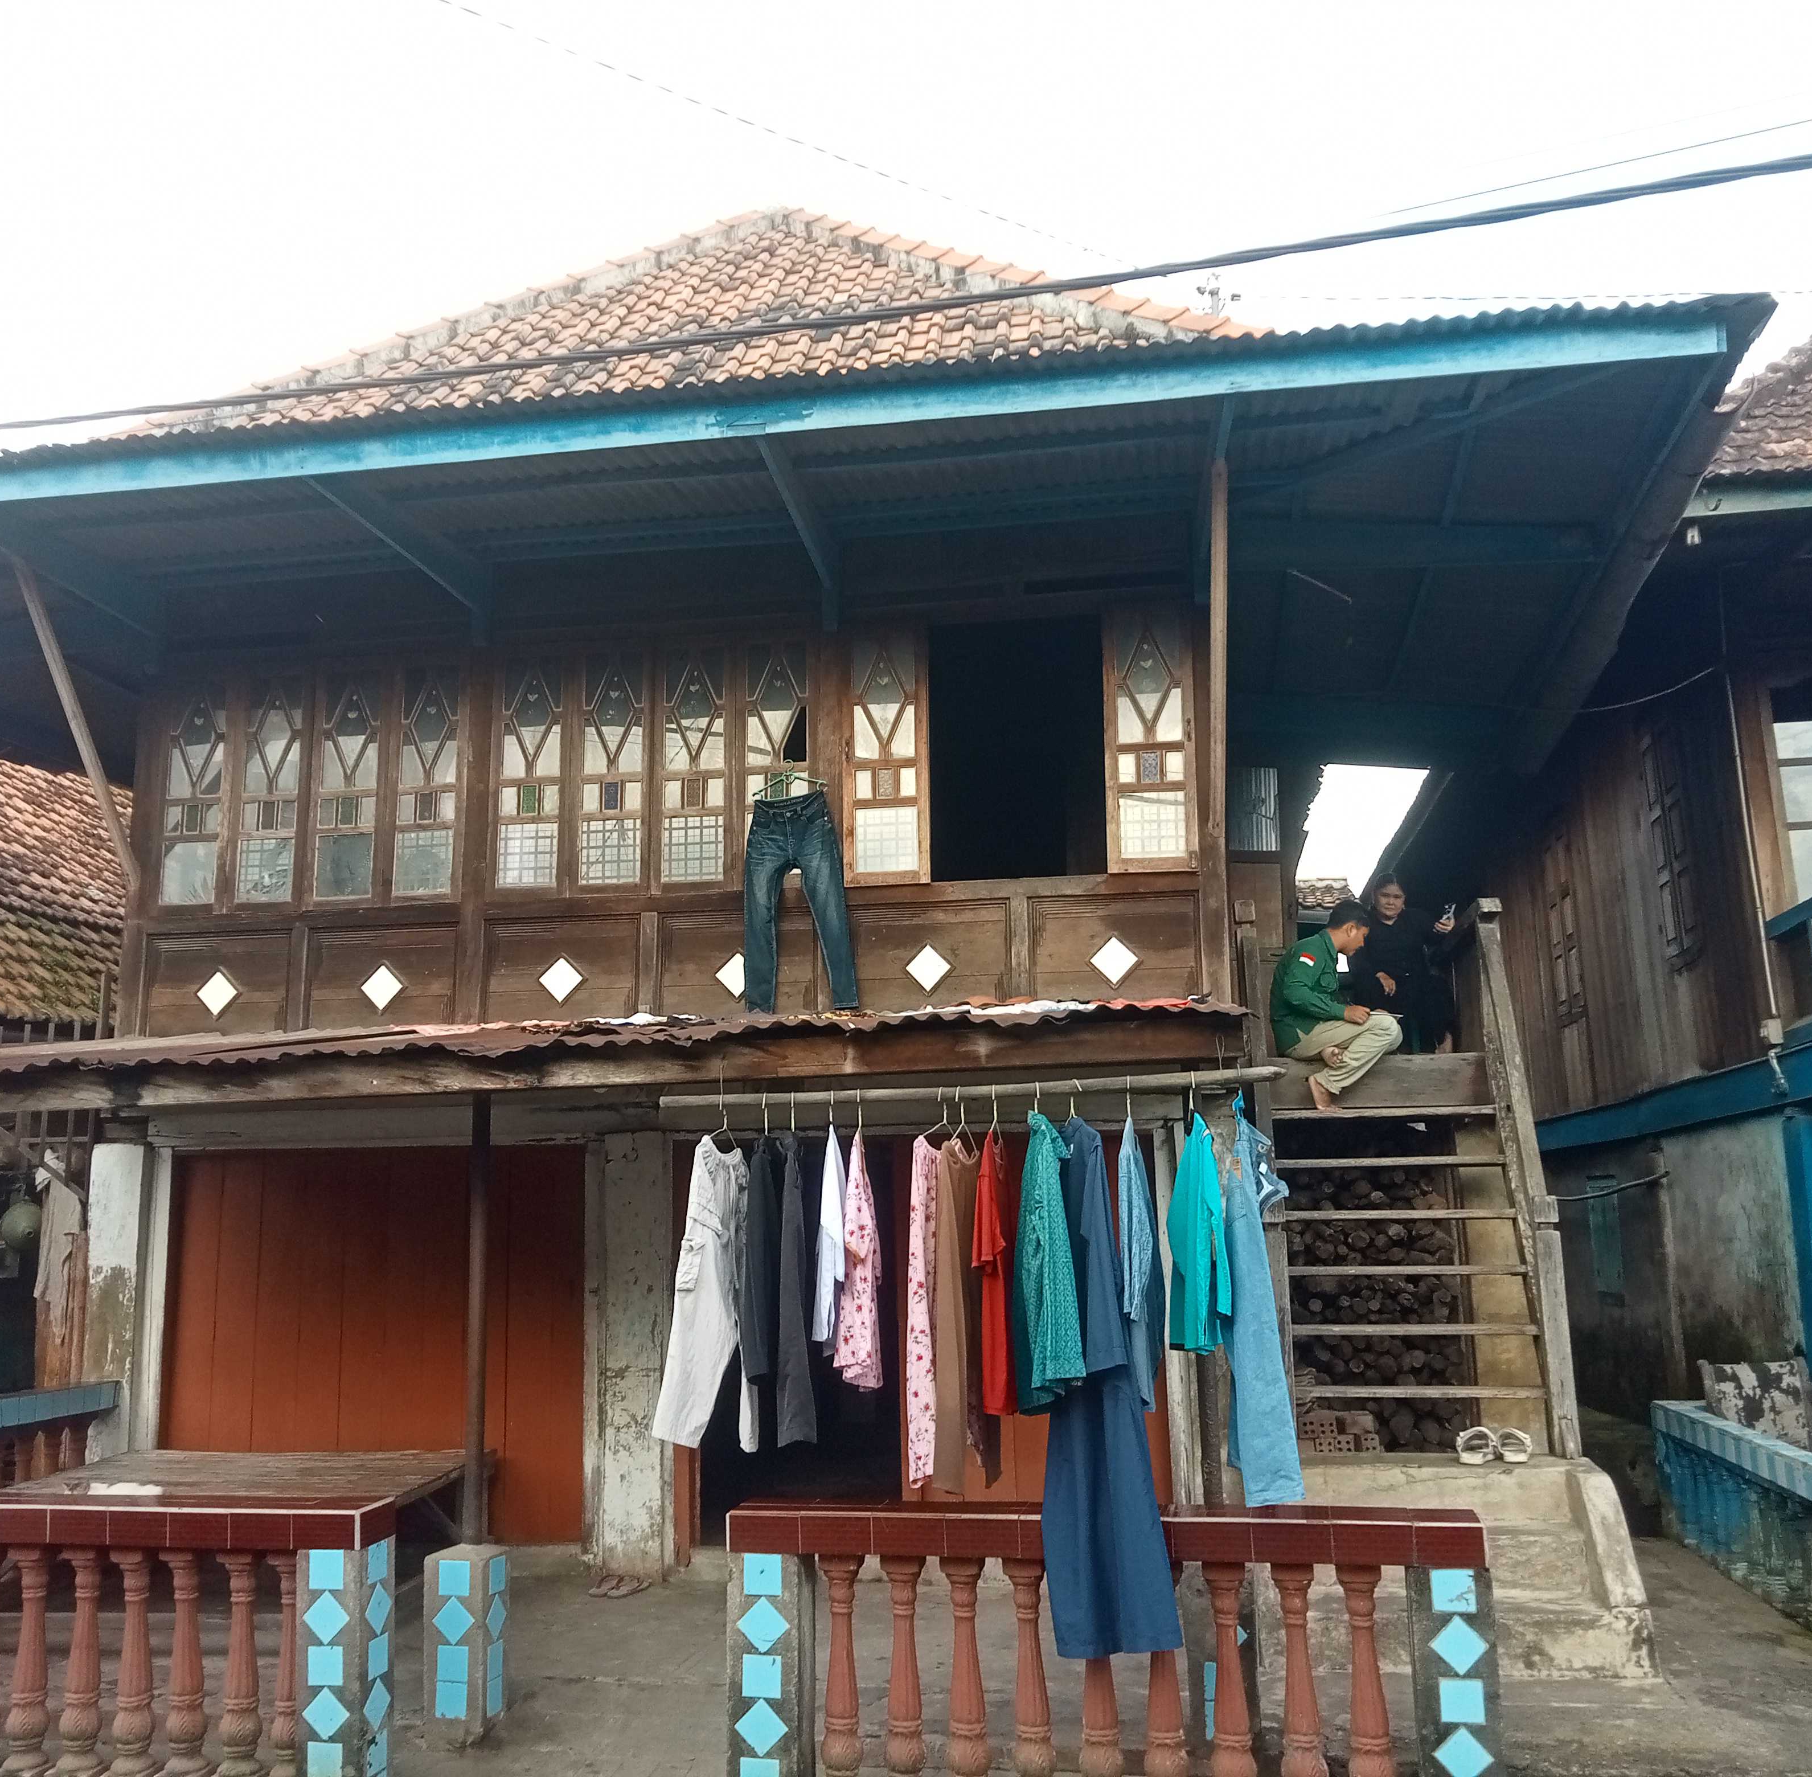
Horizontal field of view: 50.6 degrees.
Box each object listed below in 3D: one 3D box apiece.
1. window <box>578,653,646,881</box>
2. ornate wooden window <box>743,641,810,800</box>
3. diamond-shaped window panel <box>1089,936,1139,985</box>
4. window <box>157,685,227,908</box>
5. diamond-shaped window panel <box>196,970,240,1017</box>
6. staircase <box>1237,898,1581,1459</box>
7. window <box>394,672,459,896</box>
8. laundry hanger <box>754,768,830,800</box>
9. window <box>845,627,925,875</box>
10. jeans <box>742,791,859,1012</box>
[{"bbox_3d":[-1.411,-0.581,9.250,0.360,1.170,0.060,-2,-9,11],"label":"window"},{"bbox_3d":[-0.651,-0.646,9.768,0.385,1.270,0.060,-3,-11,10],"label":"ornate wooden window"},{"bbox_3d":[0.945,0.326,8.654,0.230,0.230,0.030,-2,-9,11],"label":"diamond-shaped window panel"},{"bbox_3d":[-3.849,-0.494,10.337,0.375,1.230,0.060,-3,-11,10],"label":"window"},{"bbox_3d":[-3.410,0.519,9.504,0.235,0.235,0.030,-2,-9,11],"label":"diamond-shaped window panel"},{"bbox_3d":[2.109,1.136,8.270,1.200,2.400,1.450,-3,-11,10],"label":"staircase"},{"bbox_3d":[-2.355,-0.528,9.432,0.360,1.160,0.060,-2,-9,11],"label":"window"},{"bbox_3d":[-0.531,-0.501,8.937,0.370,0.180,0.030,-2,-9,11],"label":"laundry hanger"},{"bbox_3d":[-0.102,-0.670,9.629,0.420,1.320,0.060,-3,-11,10],"label":"window"},{"bbox_3d":[-0.522,0.069,9.483,0.570,1.060,0.140,-3,-11,10],"label":"jeans"}]

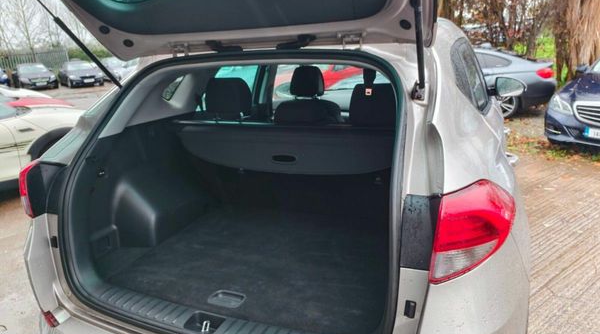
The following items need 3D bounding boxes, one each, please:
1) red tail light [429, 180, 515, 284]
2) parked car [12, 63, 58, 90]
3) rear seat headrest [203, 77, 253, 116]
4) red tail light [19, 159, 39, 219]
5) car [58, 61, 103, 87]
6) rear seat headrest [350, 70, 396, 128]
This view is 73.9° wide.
[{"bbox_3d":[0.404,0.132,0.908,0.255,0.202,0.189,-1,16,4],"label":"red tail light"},{"bbox_3d":[-16.040,-5.411,24.027,1.780,1.450,4.600,-15,21,-38],"label":"parked car"},{"bbox_3d":[-0.321,-0.342,1.927,0.225,0.180,0.110,4,17,22],"label":"rear seat headrest"},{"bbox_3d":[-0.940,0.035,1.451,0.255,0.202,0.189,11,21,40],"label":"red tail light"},{"bbox_3d":[-13.858,-5.775,24.985,1.810,1.430,4.580,-15,21,-38],"label":"car"},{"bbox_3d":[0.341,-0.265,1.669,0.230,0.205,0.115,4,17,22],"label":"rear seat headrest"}]

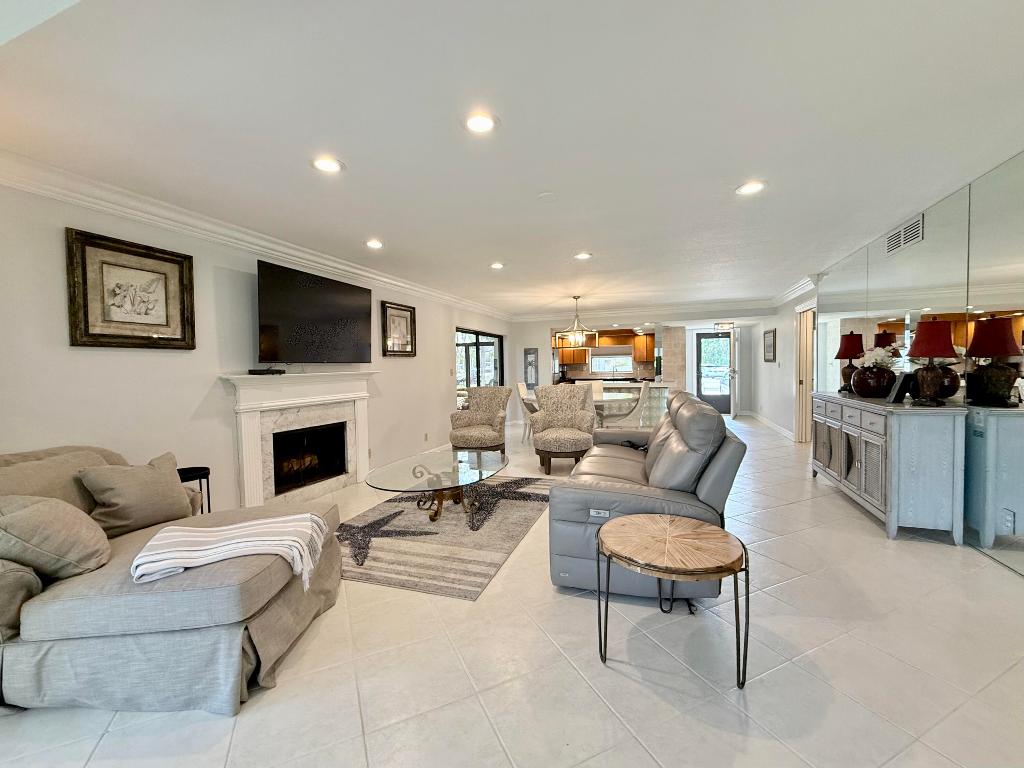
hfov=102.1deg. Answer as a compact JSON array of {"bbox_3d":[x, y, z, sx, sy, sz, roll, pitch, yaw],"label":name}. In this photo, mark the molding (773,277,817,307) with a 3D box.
[{"bbox_3d":[4.375,-1.444,6.498,0.100,0.150,2.000,0,2,20],"label":"molding"}]

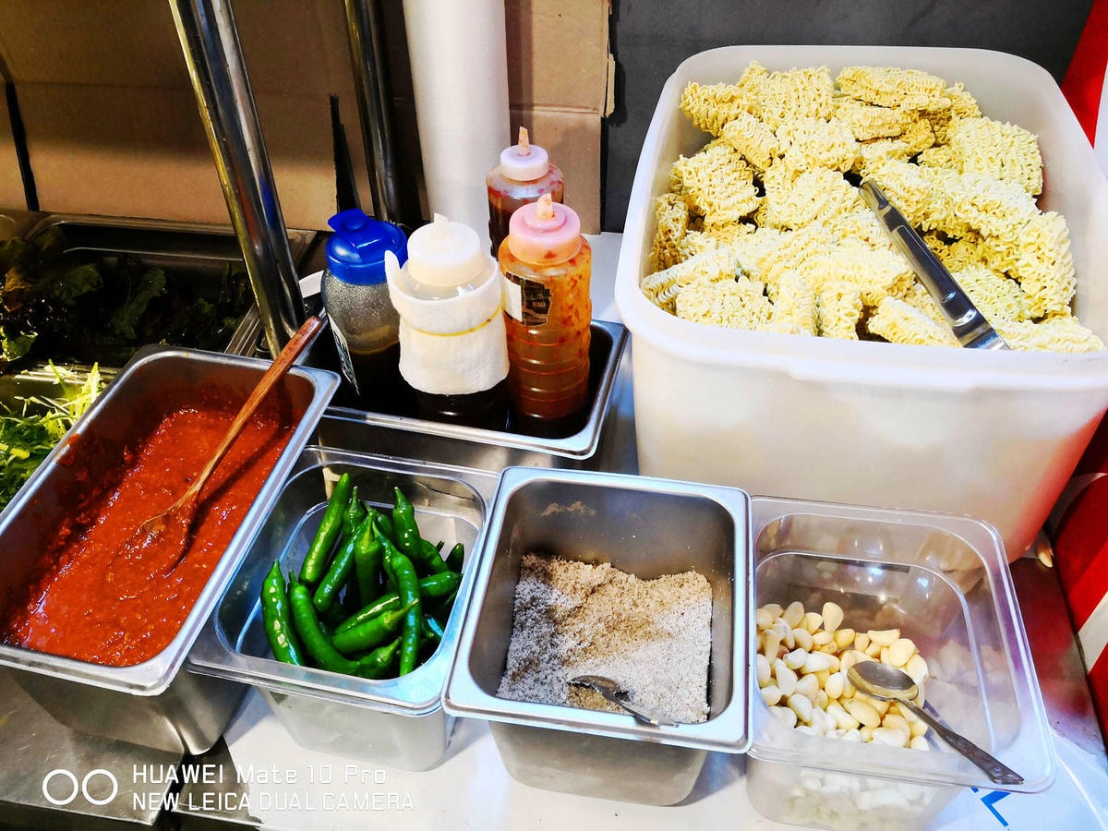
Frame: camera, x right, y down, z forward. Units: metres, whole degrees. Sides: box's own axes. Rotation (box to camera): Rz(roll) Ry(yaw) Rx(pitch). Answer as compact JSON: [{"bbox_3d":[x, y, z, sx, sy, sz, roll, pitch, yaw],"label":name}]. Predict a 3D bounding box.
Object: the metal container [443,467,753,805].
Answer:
[{"bbox_3d":[0.033,0.154,0.567,0.162,0.149,0.176,6,44,5],"label":"metal container"}]

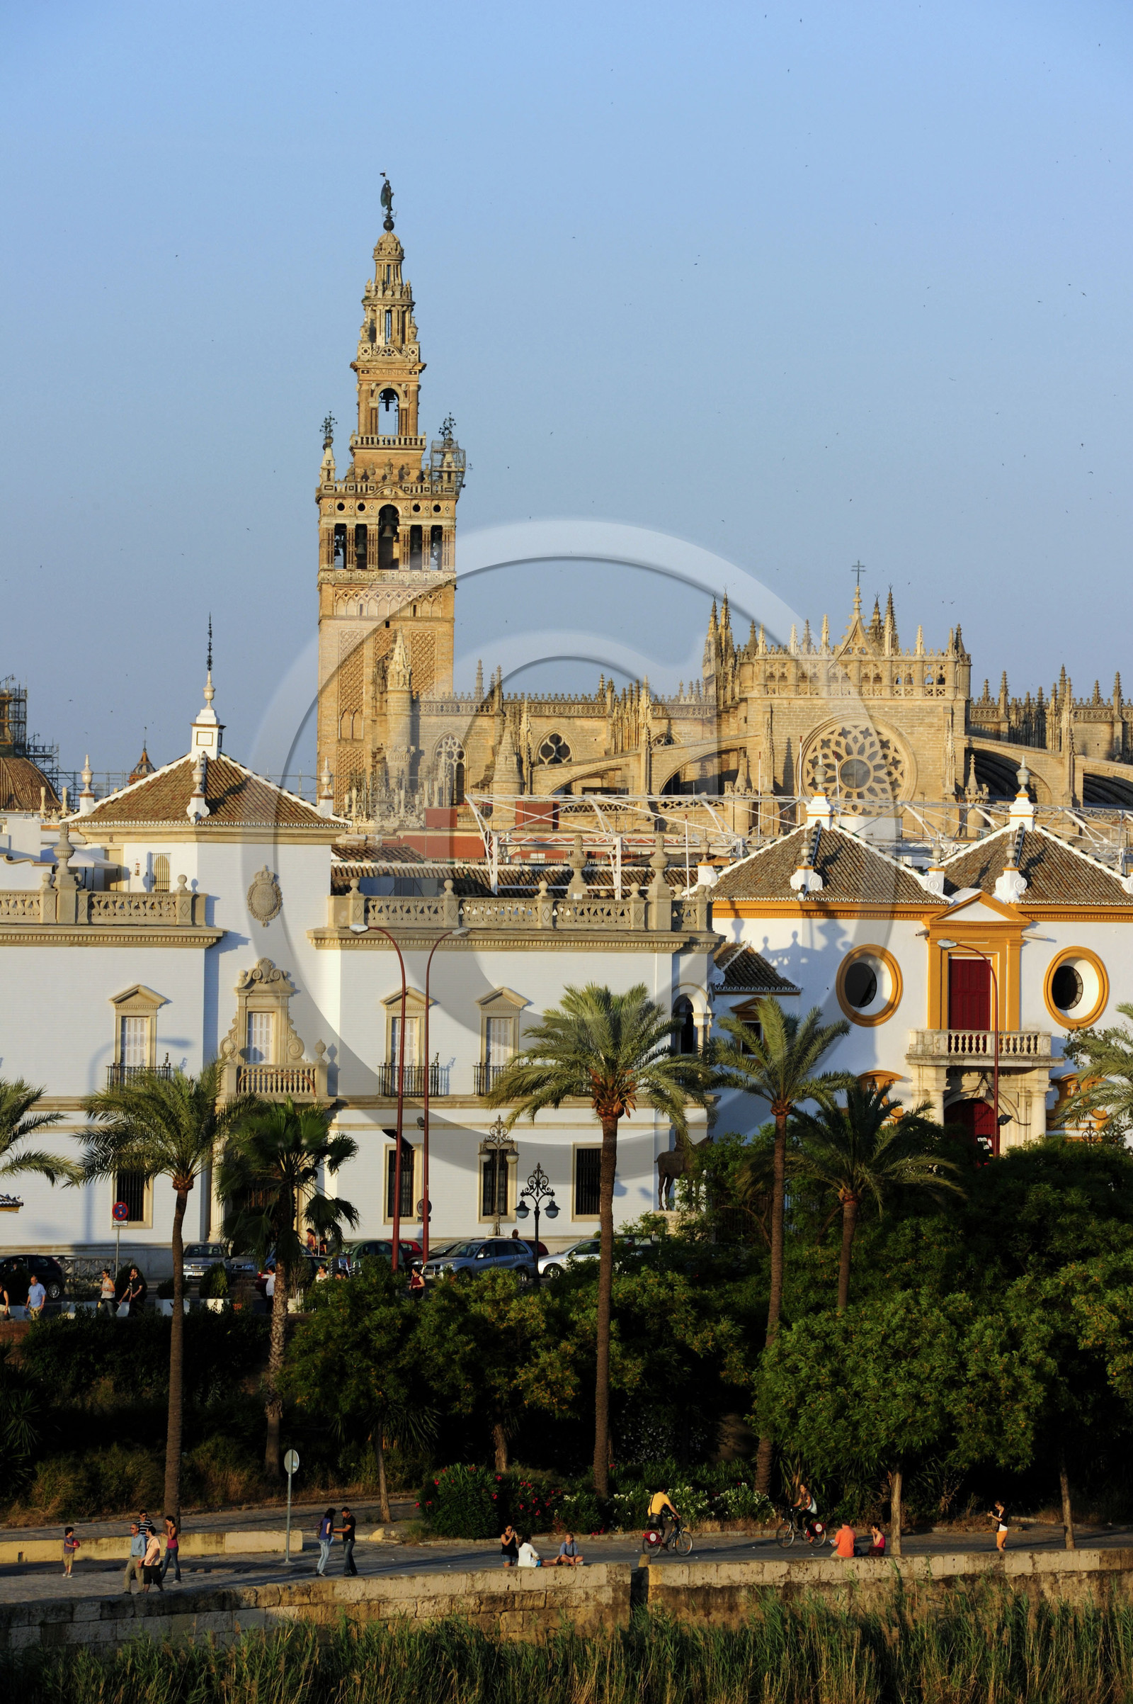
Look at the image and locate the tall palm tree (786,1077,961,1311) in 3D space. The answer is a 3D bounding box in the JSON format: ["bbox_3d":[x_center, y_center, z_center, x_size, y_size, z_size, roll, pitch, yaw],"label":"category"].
[{"bbox_3d":[9.334,11.948,264.000,5.200,10.000,5.200,0,-2,0],"label":"tall palm tree"}]

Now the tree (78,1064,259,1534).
[{"bbox_3d":[-10.658,11.943,234.000,4.700,12.500,4.700,0,-2,0],"label":"tree"}]

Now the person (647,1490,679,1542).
[{"bbox_3d":[2.560,17.436,229.000,0.780,1.550,0.520,2,-2,-42],"label":"person"}]

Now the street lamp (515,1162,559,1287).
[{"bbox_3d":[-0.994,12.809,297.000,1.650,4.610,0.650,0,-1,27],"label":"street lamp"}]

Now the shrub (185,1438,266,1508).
[{"bbox_3d":[-9.691,17.492,247.000,2.300,2.000,2.100,0,-2,0],"label":"shrub"}]

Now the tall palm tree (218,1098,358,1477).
[{"bbox_3d":[-7.660,12.026,241.000,3.900,10.520,3.800,1,-1,0],"label":"tall palm tree"}]

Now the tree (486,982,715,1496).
[{"bbox_3d":[0.931,10.661,240.000,6.300,14.200,6.200,1,-1,0],"label":"tree"}]

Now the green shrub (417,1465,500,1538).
[{"bbox_3d":[-2.950,17.892,241.000,2.350,1.950,2.200,0,-2,0],"label":"green shrub"}]

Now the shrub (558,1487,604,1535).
[{"bbox_3d":[0.386,18.242,242.000,1.350,1.300,1.350,0,-2,0],"label":"shrub"}]

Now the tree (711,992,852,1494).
[{"bbox_3d":[5.931,10.979,243.000,4.300,13.860,4.300,1,-1,0],"label":"tree"}]

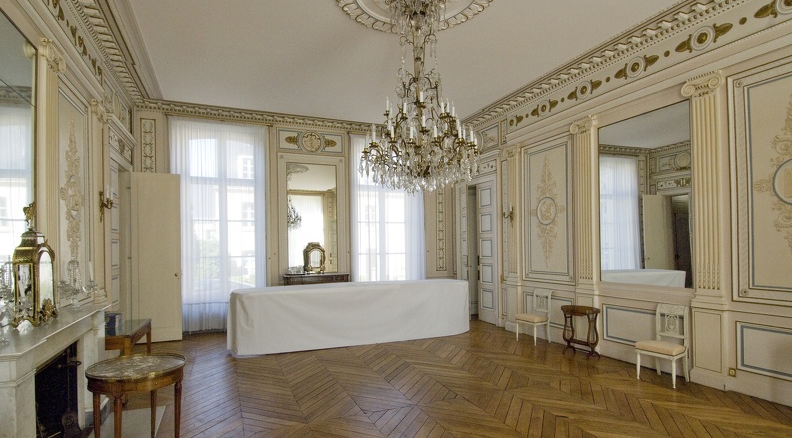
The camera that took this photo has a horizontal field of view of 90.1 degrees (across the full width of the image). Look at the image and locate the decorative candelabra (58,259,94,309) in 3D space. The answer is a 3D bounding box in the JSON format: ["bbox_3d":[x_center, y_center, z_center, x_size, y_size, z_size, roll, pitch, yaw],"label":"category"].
[{"bbox_3d":[-2.929,0.584,3.607,0.290,0.460,0.300,0,-2,-25],"label":"decorative candelabra"}]

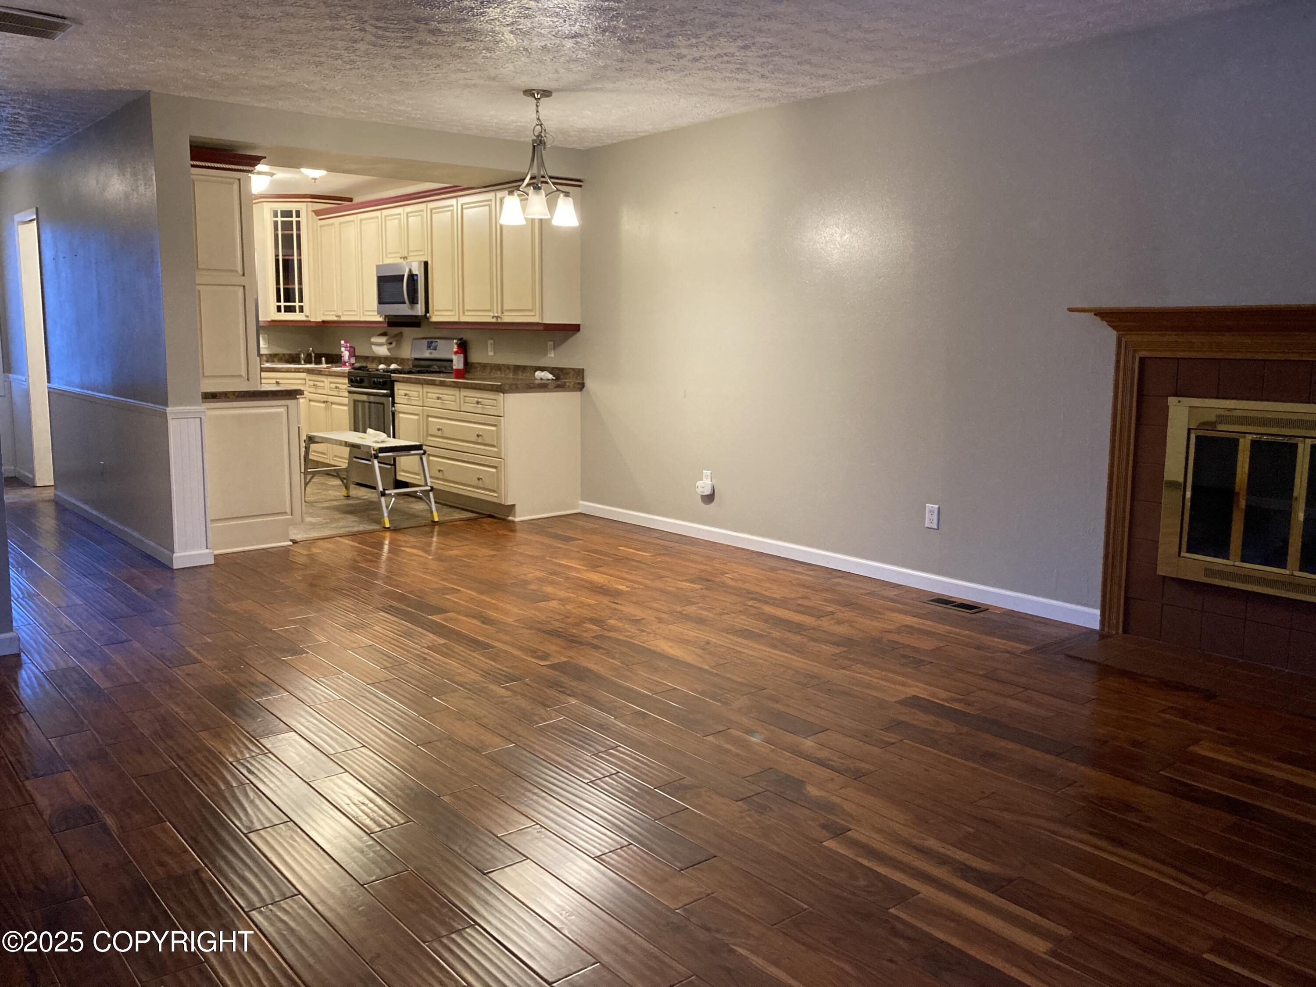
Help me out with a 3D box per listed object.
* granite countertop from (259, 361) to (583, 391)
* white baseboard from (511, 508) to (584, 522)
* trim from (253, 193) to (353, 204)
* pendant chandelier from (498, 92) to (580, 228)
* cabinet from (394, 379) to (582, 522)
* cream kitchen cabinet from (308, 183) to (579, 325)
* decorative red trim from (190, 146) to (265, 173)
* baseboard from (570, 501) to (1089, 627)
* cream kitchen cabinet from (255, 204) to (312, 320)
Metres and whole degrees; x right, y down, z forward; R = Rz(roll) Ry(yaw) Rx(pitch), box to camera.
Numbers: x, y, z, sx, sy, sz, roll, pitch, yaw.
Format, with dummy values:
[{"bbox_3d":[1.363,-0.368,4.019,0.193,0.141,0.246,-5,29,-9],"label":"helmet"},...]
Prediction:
[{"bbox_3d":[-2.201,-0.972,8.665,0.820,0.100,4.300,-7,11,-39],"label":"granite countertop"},{"bbox_3d":[-0.732,0.146,7.261,0.540,0.026,0.018,-7,11,-39],"label":"white baseboard"},{"bbox_3d":[-3.340,-2.696,9.874,0.900,0.085,0.600,1,9,5],"label":"trim"},{"bbox_3d":[-0.601,-1.690,5.357,0.410,0.645,0.410,-1,9,-6],"label":"pendant chandelier"},{"bbox_3d":[-1.259,-0.362,7.769,0.625,0.870,1.550,-7,11,-39],"label":"cabinet"},{"bbox_3d":[-1.813,-1.815,8.463,0.322,0.905,3.660,-7,11,-39],"label":"cream kitchen cabinet"},{"bbox_3d":[-2.372,-1.819,5.840,0.400,0.094,0.120,-7,11,-39],"label":"decorative red trim"},{"bbox_3d":[0.681,0.316,5.998,0.016,0.085,3.787,-7,11,-39],"label":"baseboard"},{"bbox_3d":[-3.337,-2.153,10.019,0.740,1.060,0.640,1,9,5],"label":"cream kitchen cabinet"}]

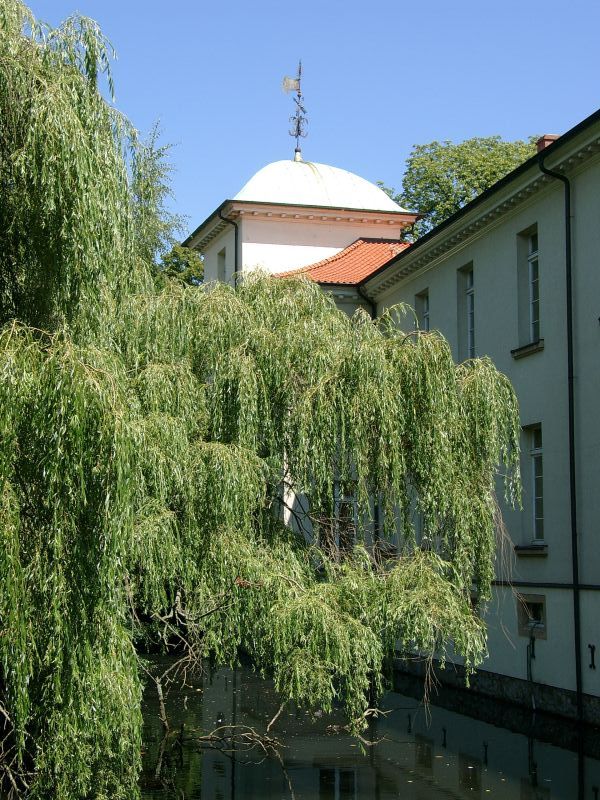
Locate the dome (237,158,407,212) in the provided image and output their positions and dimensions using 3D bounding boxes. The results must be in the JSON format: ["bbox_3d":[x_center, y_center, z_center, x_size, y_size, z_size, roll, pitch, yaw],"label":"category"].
[{"bbox_3d":[-0.091,-6.872,46.590,6.180,2.413,6.180,2,-7,-16],"label":"dome"}]

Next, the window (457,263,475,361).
[{"bbox_3d":[4.260,-2.057,34.419,0.270,2.592,1.116,1,-7,-14],"label":"window"}]

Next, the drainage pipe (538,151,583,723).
[{"bbox_3d":[5.278,0.553,28.117,0.672,11.664,0.120,1,-7,-14],"label":"drainage pipe"}]

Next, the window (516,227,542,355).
[{"bbox_3d":[5.178,-2.485,30.641,0.270,2.592,1.134,1,-7,-14],"label":"window"}]

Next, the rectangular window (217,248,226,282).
[{"bbox_3d":[-2.468,-4.203,45.888,0.240,1.500,1.087,2,-7,-16],"label":"rectangular window"}]

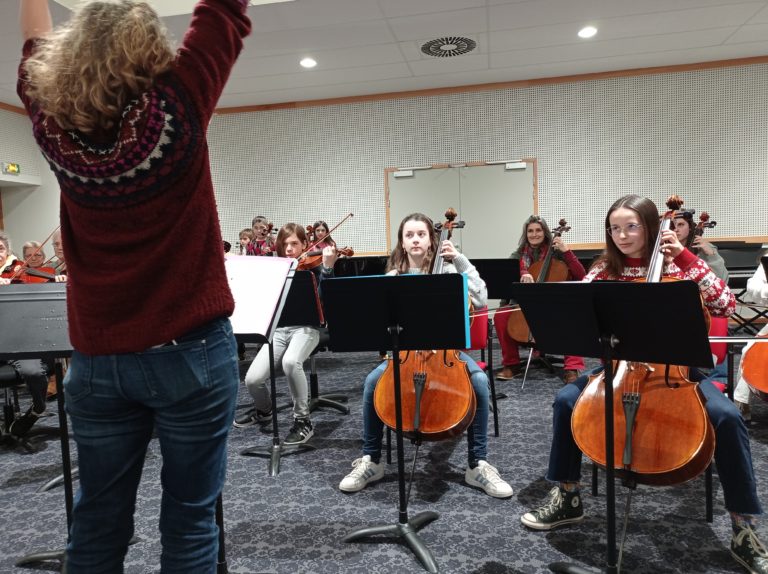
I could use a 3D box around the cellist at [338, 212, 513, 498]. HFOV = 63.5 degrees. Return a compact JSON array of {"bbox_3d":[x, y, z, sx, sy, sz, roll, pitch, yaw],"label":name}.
[{"bbox_3d":[0.203,0.263,2.985,0.720,1.235,0.710,-2,5,10],"label":"cellist"}]

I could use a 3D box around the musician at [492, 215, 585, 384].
[{"bbox_3d":[1.226,0.052,4.848,0.640,1.240,0.760,0,5,22],"label":"musician"}]

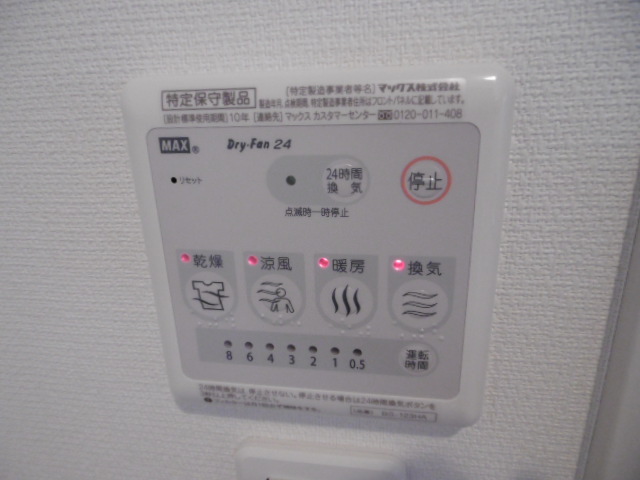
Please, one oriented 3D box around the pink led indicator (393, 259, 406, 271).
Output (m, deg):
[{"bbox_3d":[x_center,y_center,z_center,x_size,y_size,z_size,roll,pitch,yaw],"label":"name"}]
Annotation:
[{"bbox_3d":[0.025,0.008,0.138,0.004,0.004,0.002,1,19,9],"label":"pink led indicator"}]

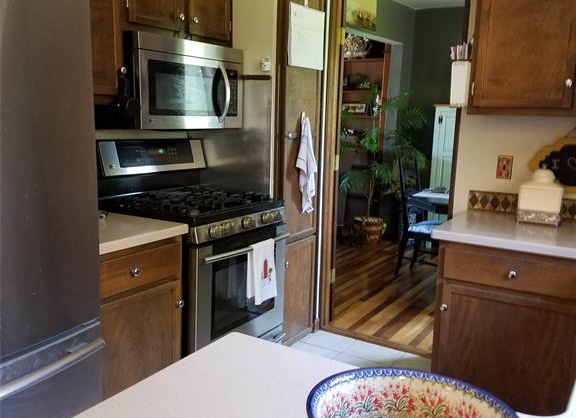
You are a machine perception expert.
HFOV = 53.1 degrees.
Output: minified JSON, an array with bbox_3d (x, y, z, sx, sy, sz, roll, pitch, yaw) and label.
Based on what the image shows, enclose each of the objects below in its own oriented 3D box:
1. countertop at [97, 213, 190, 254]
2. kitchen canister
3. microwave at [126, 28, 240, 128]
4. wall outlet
[{"bbox_3d":[-0.875,0.091,2.463,0.646,0.038,0.610,8,12,31],"label":"countertop"},{"bbox_3d":[1.245,-0.070,2.812,0.173,0.279,0.168,8,12,31],"label":"kitchen canister"},{"bbox_3d":[-0.606,-0.637,2.984,0.398,0.428,0.761,8,12,31],"label":"microwave"},{"bbox_3d":[1.136,-0.217,3.018,0.073,0.118,0.008,8,12,31],"label":"wall outlet"}]

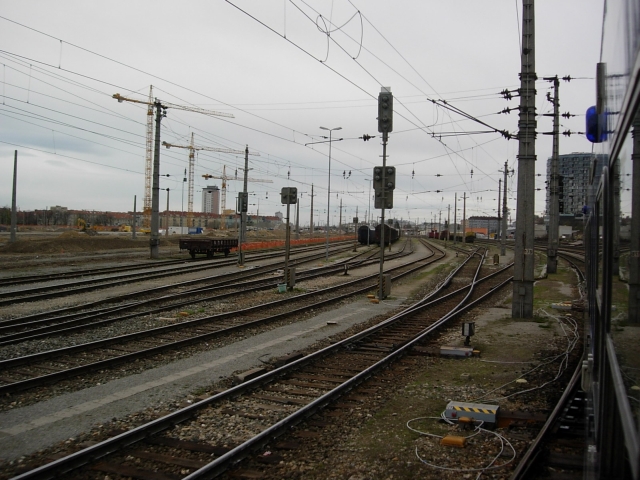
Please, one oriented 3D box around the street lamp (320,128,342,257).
[{"bbox_3d":[0.820,-4.227,63.850,2.000,12.100,0.350,2,1,10],"label":"street lamp"}]

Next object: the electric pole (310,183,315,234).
[{"bbox_3d":[-1.655,-6.508,155.000,0.700,11.800,0.700,2,1,20],"label":"electric pole"}]

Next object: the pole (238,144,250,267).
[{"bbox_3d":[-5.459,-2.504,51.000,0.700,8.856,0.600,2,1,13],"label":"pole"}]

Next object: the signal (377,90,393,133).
[{"bbox_3d":[2.660,-5.211,28.450,0.590,1.680,0.330,2,1,20],"label":"signal"}]

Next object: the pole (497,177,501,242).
[{"bbox_3d":[36.358,-5.295,141.930,0.450,13.638,0.450,2,1,13],"label":"pole"}]

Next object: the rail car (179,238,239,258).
[{"bbox_3d":[-9.613,0.785,61.955,2.788,1.589,6.805,2,1,13],"label":"rail car"}]

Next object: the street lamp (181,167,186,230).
[{"bbox_3d":[-29.099,-7.152,150.000,0.800,13.000,0.500,1,1,0],"label":"street lamp"}]

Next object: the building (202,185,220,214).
[{"bbox_3d":[-154.711,-44.122,1000.000,18.000,63.000,16.000,2,1,21],"label":"building"}]

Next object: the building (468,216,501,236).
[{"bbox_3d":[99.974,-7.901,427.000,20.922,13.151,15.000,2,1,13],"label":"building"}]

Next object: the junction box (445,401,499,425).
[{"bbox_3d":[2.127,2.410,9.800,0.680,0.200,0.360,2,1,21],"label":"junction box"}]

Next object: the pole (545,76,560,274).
[{"bbox_3d":[17.355,-4.811,52.000,0.850,14.600,0.800,2,1,20],"label":"pole"}]

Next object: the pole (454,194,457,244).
[{"bbox_3d":[34.728,-5.460,179.932,0.400,13.123,0.400,2,1,13],"label":"pole"}]

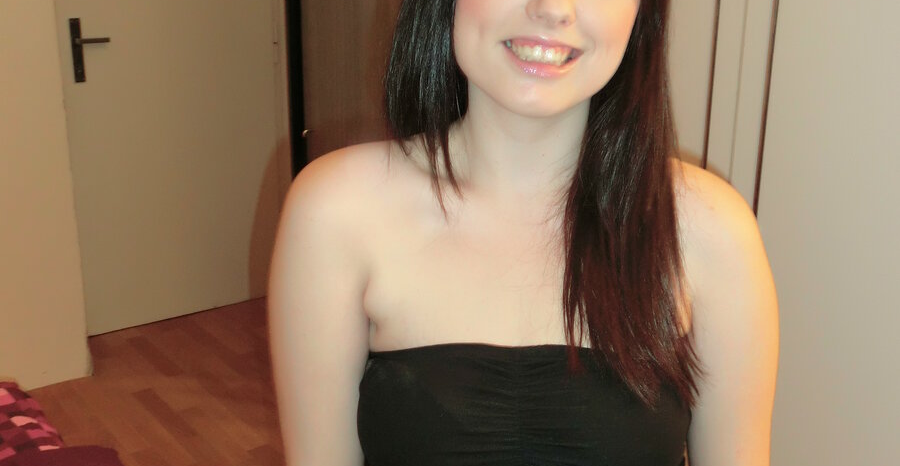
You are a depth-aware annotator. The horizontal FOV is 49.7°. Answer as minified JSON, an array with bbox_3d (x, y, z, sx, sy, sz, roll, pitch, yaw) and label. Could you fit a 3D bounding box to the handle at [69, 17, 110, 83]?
[{"bbox_3d":[-1.244,-0.634,3.371,0.117,0.217,0.058,-12,20,-36],"label":"handle"}]

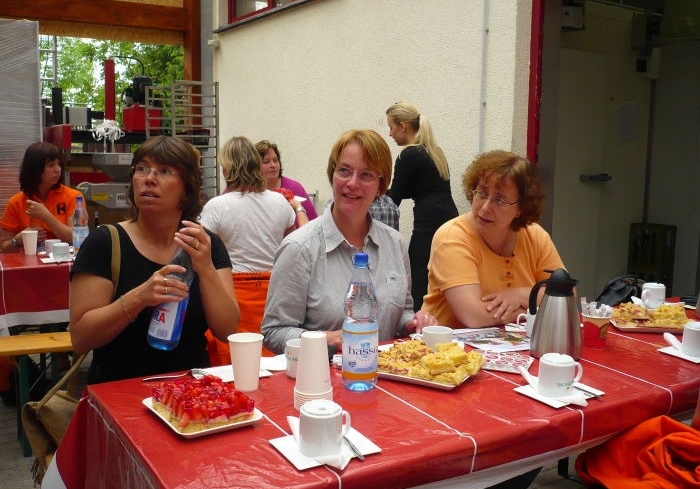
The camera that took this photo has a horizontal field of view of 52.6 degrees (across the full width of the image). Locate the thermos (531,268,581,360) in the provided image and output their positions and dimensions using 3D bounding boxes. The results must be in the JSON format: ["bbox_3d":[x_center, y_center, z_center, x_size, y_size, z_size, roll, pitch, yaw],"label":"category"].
[{"bbox_3d":[0.580,0.190,1.980,0.145,0.247,0.139,1,7,7],"label":"thermos"}]

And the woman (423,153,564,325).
[{"bbox_3d":[0.500,0.367,2.420,0.510,1.350,0.650,-1,7,-15],"label":"woman"}]

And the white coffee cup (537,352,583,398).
[{"bbox_3d":[0.497,0.306,1.660,0.111,0.081,0.080,-2,8,-18],"label":"white coffee cup"}]

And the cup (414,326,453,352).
[{"bbox_3d":[0.227,0.277,1.945,0.110,0.084,0.082,2,7,7],"label":"cup"}]

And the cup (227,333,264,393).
[{"bbox_3d":[-0.248,0.284,1.696,0.087,0.123,0.087,0,7,0],"label":"cup"}]

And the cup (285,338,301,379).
[{"bbox_3d":[-0.130,0.290,1.800,0.110,0.084,0.082,7,9,44],"label":"cup"}]

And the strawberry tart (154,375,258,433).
[{"bbox_3d":[-0.318,0.338,1.521,0.152,0.048,0.180,-4,9,-33],"label":"strawberry tart"}]

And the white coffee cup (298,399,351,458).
[{"bbox_3d":[-0.042,0.344,1.339,0.111,0.081,0.080,-5,9,-37],"label":"white coffee cup"}]

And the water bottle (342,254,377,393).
[{"bbox_3d":[0.029,0.184,1.684,0.086,0.326,0.086,1,7,0],"label":"water bottle"}]

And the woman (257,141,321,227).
[{"bbox_3d":[-0.461,0.076,4.355,0.540,1.400,0.600,-3,8,-23],"label":"woman"}]

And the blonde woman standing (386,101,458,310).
[{"bbox_3d":[0.370,0.056,3.880,0.520,1.640,0.450,4,7,25],"label":"blonde woman standing"}]

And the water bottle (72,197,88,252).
[{"bbox_3d":[-1.513,-0.106,3.970,0.086,0.326,0.086,-1,7,-21],"label":"water bottle"}]

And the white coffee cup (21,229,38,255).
[{"bbox_3d":[-1.755,-0.006,3.880,0.085,0.126,0.085,-2,7,-24],"label":"white coffee cup"}]

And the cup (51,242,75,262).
[{"bbox_3d":[-1.515,0.041,3.750,0.110,0.084,0.082,-1,7,-22],"label":"cup"}]

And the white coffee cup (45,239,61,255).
[{"bbox_3d":[-1.609,0.018,3.879,0.111,0.081,0.080,-5,9,-37],"label":"white coffee cup"}]

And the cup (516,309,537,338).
[{"bbox_3d":[0.577,0.245,2.205,0.111,0.081,0.080,2,8,15],"label":"cup"}]

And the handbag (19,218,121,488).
[{"bbox_3d":[-0.755,0.285,1.920,0.250,0.670,0.310,-3,8,-30],"label":"handbag"}]

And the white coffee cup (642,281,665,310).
[{"bbox_3d":[1.162,0.198,2.720,0.110,0.084,0.082,-2,7,-26],"label":"white coffee cup"}]

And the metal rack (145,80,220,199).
[{"bbox_3d":[-1.417,-0.402,6.079,0.420,1.900,0.640,-4,8,-30],"label":"metal rack"}]

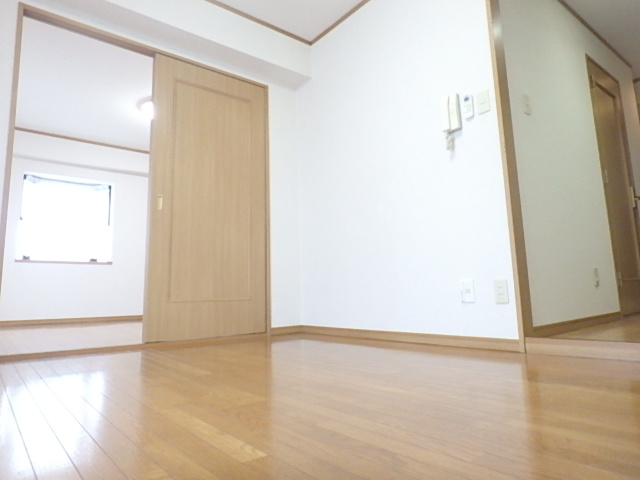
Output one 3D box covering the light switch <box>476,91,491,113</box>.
[{"bbox_3d":[0.888,-0.746,2.308,0.012,0.120,0.072,5,-10,-39],"label":"light switch"}]

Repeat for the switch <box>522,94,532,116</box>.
[{"bbox_3d":[1.191,-0.774,2.436,0.072,0.120,0.012,5,-10,-39],"label":"switch"}]

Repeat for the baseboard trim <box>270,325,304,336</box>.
[{"bbox_3d":[-0.262,0.719,3.390,0.300,0.060,0.015,5,-10,-39],"label":"baseboard trim"}]

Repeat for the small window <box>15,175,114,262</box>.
[{"bbox_3d":[-3.251,-0.243,5.503,1.059,1.103,0.120,5,-10,-39],"label":"small window"}]

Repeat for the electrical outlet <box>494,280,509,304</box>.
[{"bbox_3d":[0.922,0.265,2.163,0.012,0.120,0.070,5,-10,-39],"label":"electrical outlet"}]

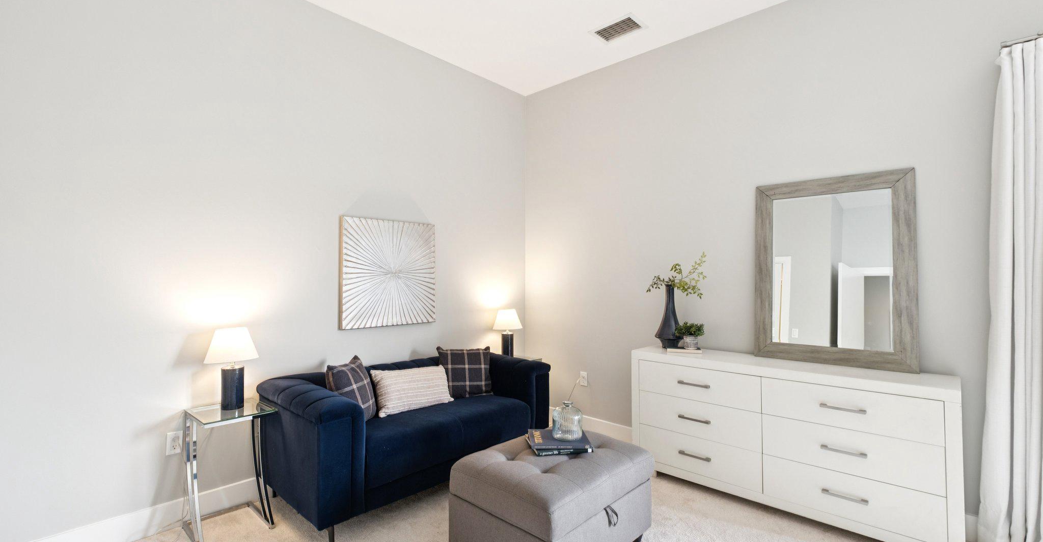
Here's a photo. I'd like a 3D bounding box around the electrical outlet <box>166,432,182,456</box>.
[{"bbox_3d":[-1.820,0.904,2.277,0.011,0.116,0.070,-1,-1,45],"label":"electrical outlet"}]

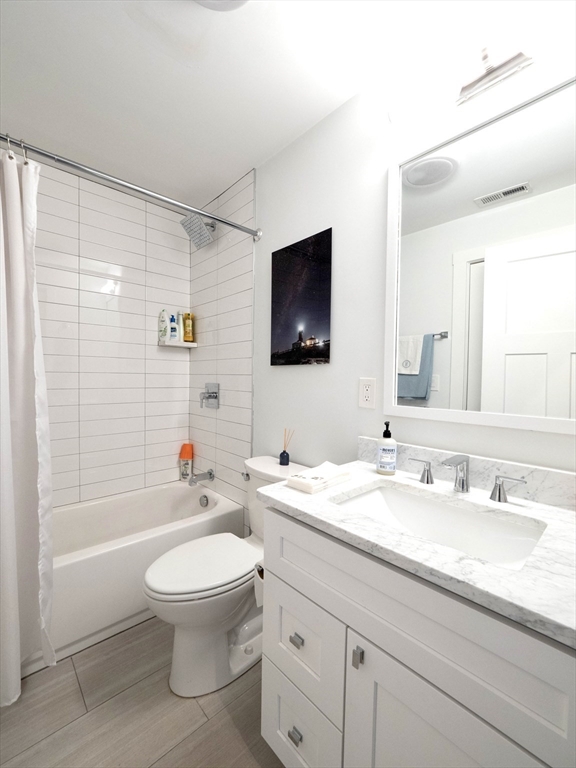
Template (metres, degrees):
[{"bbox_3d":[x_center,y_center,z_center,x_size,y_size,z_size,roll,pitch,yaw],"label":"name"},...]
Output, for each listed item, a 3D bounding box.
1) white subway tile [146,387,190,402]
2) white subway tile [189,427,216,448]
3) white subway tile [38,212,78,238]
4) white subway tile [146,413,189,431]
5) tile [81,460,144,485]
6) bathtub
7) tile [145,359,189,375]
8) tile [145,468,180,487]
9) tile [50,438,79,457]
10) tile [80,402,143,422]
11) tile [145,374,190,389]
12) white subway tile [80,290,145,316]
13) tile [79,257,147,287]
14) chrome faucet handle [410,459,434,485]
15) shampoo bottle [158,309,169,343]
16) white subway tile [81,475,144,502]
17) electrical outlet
[{"bbox_3d":[-0.895,0.080,2.337,0.333,0.101,0.012,-1,2,-43],"label":"white subway tile"},{"bbox_3d":[-0.637,0.393,2.318,0.010,0.100,0.401,-1,2,-43],"label":"white subway tile"},{"bbox_3d":[-1.454,-0.954,1.808,0.401,0.101,0.010,-1,2,-43],"label":"white subway tile"},{"bbox_3d":[-0.901,0.286,2.346,0.331,0.101,0.010,-1,2,-43],"label":"white subway tile"},{"bbox_3d":[-1.170,0.598,2.103,0.397,0.101,0.010,-1,2,-43],"label":"tile"},{"bbox_3d":[-1.085,0.963,1.705,1.520,0.408,0.760,-1,2,-43],"label":"bathtub"},{"bbox_3d":[-0.895,-0.126,2.335,0.331,0.101,0.010,-1,2,-43],"label":"tile"},{"bbox_3d":[-0.904,0.696,2.352,0.333,0.101,0.012,-1,2,-43],"label":"tile"},{"bbox_3d":[-1.460,0.394,1.822,0.400,0.100,0.010,-1,2,-43],"label":"tile"},{"bbox_3d":[-1.176,0.187,2.114,0.401,0.101,0.010,-1,2,-43],"label":"tile"},{"bbox_3d":[-0.897,-0.024,2.339,0.329,0.100,0.010,-1,2,-43],"label":"tile"},{"bbox_3d":[-1.153,-0.534,2.071,0.396,0.101,0.012,-1,2,-43],"label":"white subway tile"},{"bbox_3d":[-1.151,-0.741,2.067,0.397,0.101,0.010,-1,2,-43],"label":"tile"},{"bbox_3d":[0.448,0.293,1.039,0.050,0.066,0.088,-1,2,-43],"label":"chrome faucet handle"},{"bbox_3d":[-0.893,-0.424,2.251,0.077,0.230,0.050,1,2,-11],"label":"shampoo bottle"},{"bbox_3d":[-1.173,0.700,2.107,0.397,0.100,0.010,-1,2,-43],"label":"white subway tile"},{"bbox_3d":[0.327,0.039,1.279,0.008,0.120,0.074,-1,2,-43],"label":"electrical outlet"}]

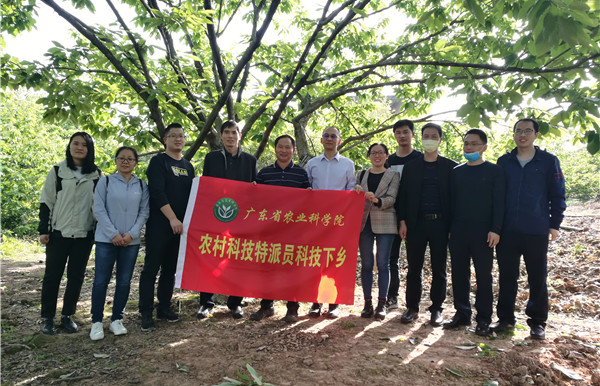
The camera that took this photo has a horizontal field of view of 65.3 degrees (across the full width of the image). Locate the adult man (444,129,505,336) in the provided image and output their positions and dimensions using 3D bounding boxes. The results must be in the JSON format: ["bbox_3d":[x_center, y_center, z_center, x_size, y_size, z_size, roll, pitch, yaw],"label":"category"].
[{"bbox_3d":[1.462,0.314,3.920,0.500,1.710,0.340,1,-1,29],"label":"adult man"}]

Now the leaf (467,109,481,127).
[{"bbox_3d":[1.394,-0.601,3.750,0.105,0.140,0.045,2,-1,18],"label":"leaf"}]

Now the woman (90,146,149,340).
[{"bbox_3d":[-1.497,0.397,3.870,0.470,1.580,0.330,2,-1,-23],"label":"woman"}]

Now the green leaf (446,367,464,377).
[{"bbox_3d":[1.013,1.163,3.050,0.130,0.035,0.055,1,-1,32],"label":"green leaf"}]

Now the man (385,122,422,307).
[{"bbox_3d":[0.979,0.205,4.470,0.500,1.790,0.320,1,-2,8],"label":"man"}]

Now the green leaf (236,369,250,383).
[{"bbox_3d":[-0.345,1.118,2.860,0.055,0.055,0.105,2,-1,-45],"label":"green leaf"}]

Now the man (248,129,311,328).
[{"bbox_3d":[-0.175,0.305,4.200,0.540,1.670,0.340,2,-2,2],"label":"man"}]

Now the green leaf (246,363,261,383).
[{"bbox_3d":[-0.281,1.103,2.860,0.065,0.085,0.145,2,-1,-41],"label":"green leaf"}]

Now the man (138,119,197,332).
[{"bbox_3d":[-1.147,0.279,4.020,0.500,1.720,0.400,2,-2,-21],"label":"man"}]

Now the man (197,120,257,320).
[{"bbox_3d":[-0.652,0.226,4.150,0.520,1.750,0.380,2,-1,-9],"label":"man"}]

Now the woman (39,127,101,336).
[{"bbox_3d":[-1.922,0.327,3.920,0.500,1.660,0.330,2,-1,-25],"label":"woman"}]

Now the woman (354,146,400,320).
[{"bbox_3d":[0.702,0.340,4.240,0.450,1.590,0.370,1,-2,19],"label":"woman"}]

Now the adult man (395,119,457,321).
[{"bbox_3d":[1.092,0.263,4.040,0.530,1.730,0.330,1,-2,8],"label":"adult man"}]

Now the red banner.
[{"bbox_3d":[-0.251,0.400,3.980,1.500,0.980,0.090,5,-1,-2],"label":"red banner"}]

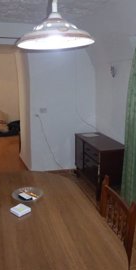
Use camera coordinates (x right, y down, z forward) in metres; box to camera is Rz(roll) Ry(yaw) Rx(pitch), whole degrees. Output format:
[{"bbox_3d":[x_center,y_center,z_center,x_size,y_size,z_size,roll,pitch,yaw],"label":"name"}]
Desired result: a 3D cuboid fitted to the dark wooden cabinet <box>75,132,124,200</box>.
[{"bbox_3d":[0.407,0.390,3.584,0.355,0.645,0.910,-5,13,-15],"label":"dark wooden cabinet"}]

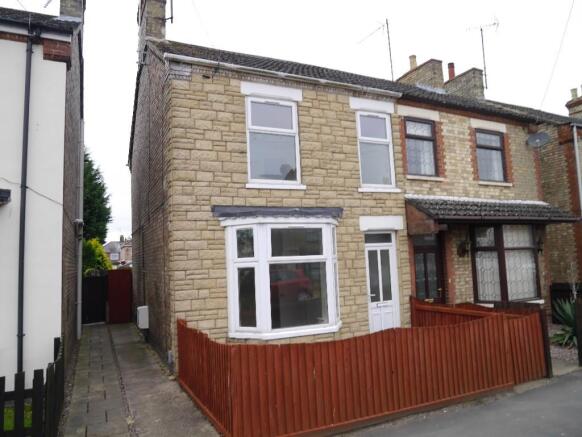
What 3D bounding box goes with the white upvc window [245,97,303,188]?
[{"bbox_3d":[-0.319,-1.436,7.494,1.030,1.610,0.100,0,-6,-25],"label":"white upvc window"}]

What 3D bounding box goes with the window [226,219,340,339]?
[{"bbox_3d":[0.044,1.018,6.993,2.200,1.900,0.620,0,-6,-25],"label":"window"}]

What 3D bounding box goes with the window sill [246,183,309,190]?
[{"bbox_3d":[-0.270,-0.556,7.317,1.180,0.080,0.140,0,-6,-26],"label":"window sill"}]

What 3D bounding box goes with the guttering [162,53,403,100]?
[{"bbox_3d":[0.161,-2.669,7.706,4.951,0.100,0.120,0,-6,-25],"label":"guttering"}]

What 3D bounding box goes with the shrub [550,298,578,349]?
[{"bbox_3d":[4.889,1.757,7.108,0.750,0.900,0.750,0,-6,-25],"label":"shrub"}]

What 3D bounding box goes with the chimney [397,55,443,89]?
[{"bbox_3d":[4.641,-4.837,14.777,0.500,1.050,1.950,0,-6,-26],"label":"chimney"}]

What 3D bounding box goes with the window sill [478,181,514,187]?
[{"bbox_3d":[4.970,-0.825,9.794,1.150,0.085,0.140,0,-6,-25],"label":"window sill"}]

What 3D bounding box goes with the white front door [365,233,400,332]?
[{"bbox_3d":[1.852,1.349,8.182,0.840,2.156,0.100,0,-6,-25],"label":"white front door"}]

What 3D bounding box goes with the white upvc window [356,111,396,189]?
[{"bbox_3d":[1.754,-1.423,8.460,0.900,1.610,0.090,0,-6,-26],"label":"white upvc window"}]

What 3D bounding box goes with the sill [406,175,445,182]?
[{"bbox_3d":[2.968,-0.875,8.997,1.100,0.085,0.140,0,-6,-26],"label":"sill"}]

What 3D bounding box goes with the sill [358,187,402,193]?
[{"bbox_3d":[1.815,-0.563,8.334,1.090,0.080,0.140,0,-6,-26],"label":"sill"}]

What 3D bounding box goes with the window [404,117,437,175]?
[{"bbox_3d":[2.903,-1.588,9.024,0.890,1.300,0.100,0,-6,-25],"label":"window"}]

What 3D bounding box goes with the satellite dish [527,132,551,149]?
[{"bbox_3d":[6.344,-1.982,10.327,0.500,0.420,0.330,-5,-6,31],"label":"satellite dish"}]

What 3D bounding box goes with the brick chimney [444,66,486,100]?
[{"bbox_3d":[6.467,-4.804,15.618,0.480,1.100,1.930,0,-6,-26],"label":"brick chimney"}]

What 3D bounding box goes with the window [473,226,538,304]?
[{"bbox_3d":[5.108,0.992,9.500,1.790,1.760,0.500,0,-6,-26],"label":"window"}]

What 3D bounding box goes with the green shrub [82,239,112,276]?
[{"bbox_3d":[-6.503,2.026,13.375,1.500,2.750,1.500,0,-6,-25],"label":"green shrub"}]

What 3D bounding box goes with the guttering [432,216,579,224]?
[{"bbox_3d":[4.916,0.053,8.797,4.674,0.100,0.120,0,-6,-25],"label":"guttering"}]

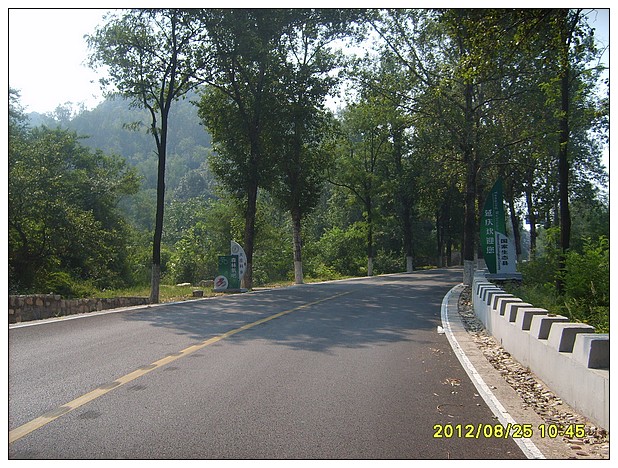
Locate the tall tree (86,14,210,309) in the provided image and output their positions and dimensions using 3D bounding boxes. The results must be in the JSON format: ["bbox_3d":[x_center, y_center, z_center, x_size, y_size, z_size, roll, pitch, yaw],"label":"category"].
[{"bbox_3d":[-4.550,-2.700,18.200,3.800,9.400,3.700,0,-2,0],"label":"tall tree"}]

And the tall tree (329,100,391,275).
[{"bbox_3d":[3.150,-2.850,38.200,3.900,10.800,3.900,0,-2,0],"label":"tall tree"}]

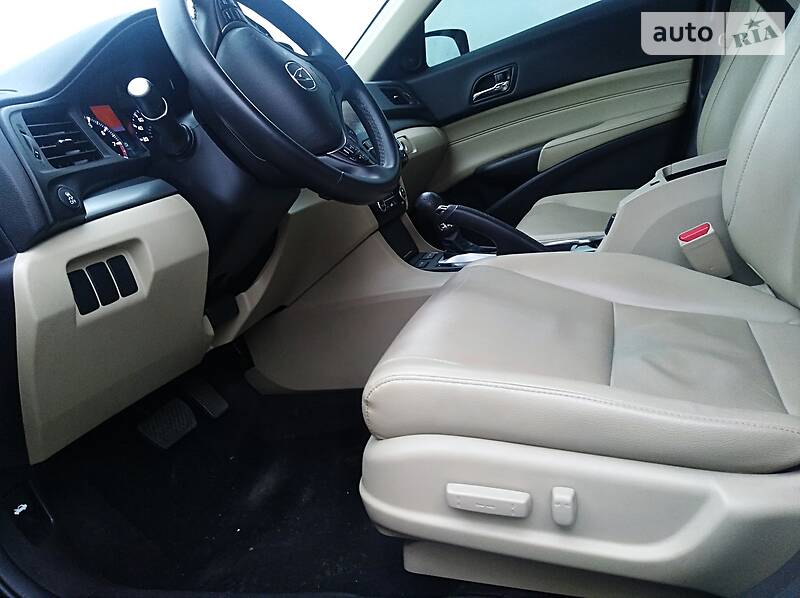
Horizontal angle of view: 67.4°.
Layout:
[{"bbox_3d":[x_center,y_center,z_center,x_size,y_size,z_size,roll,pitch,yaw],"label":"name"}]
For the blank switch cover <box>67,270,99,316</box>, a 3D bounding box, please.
[{"bbox_3d":[-0.317,-0.006,0.600,0.011,0.041,0.021,-6,16,25],"label":"blank switch cover"}]

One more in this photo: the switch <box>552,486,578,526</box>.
[{"bbox_3d":[0.141,0.177,0.513,0.019,0.030,0.014,0,19,23],"label":"switch"}]

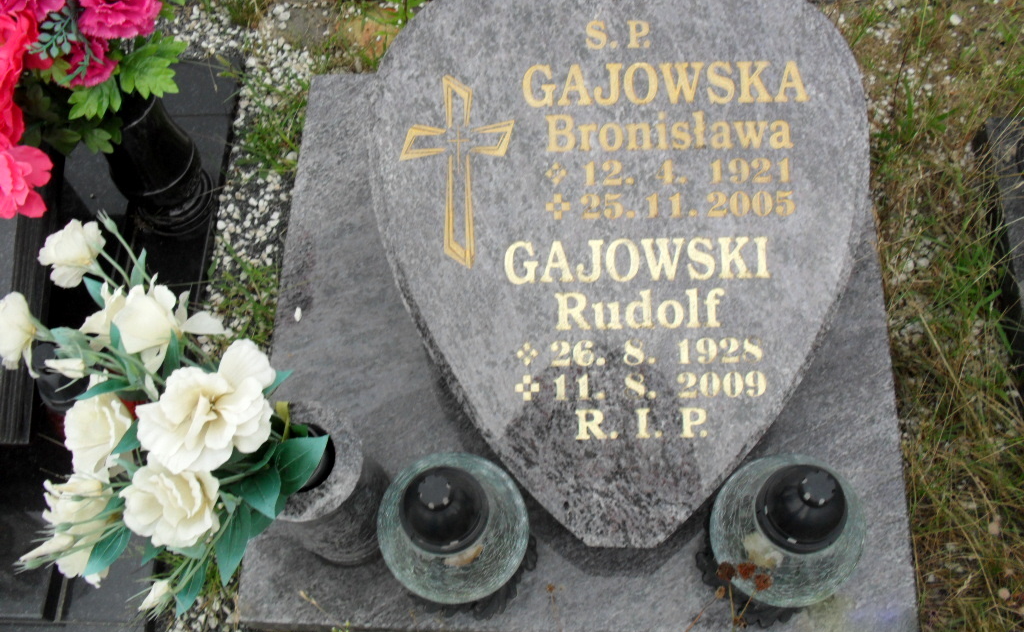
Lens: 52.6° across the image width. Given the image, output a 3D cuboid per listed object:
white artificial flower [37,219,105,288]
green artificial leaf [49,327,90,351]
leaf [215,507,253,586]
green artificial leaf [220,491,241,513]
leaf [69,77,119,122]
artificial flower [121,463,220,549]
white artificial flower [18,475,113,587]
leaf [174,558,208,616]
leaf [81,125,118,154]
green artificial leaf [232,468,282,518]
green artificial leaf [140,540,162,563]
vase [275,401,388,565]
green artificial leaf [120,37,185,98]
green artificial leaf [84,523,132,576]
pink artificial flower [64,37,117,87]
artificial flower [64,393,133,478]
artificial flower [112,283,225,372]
[{"bbox_3d":[-0.394,-0.056,0.923,0.055,0.060,0.060,44,77,-13],"label":"white artificial flower"},{"bbox_3d":[-0.380,0.019,0.890,0.045,0.010,0.022,20,59,13],"label":"green artificial leaf"},{"bbox_3d":[-0.234,0.192,0.868,0.030,0.011,0.075,12,101,-3],"label":"leaf"},{"bbox_3d":[-0.232,0.153,0.852,0.017,0.008,0.018,-17,79,-13],"label":"green artificial leaf"},{"bbox_3d":[-0.429,-0.223,1.065,0.053,0.016,0.043,6,89,-14],"label":"leaf"},{"bbox_3d":[-0.274,0.152,0.832,0.081,0.050,0.075,0,79,-16],"label":"artificial flower"},{"bbox_3d":[-0.364,0.175,0.845,0.063,0.080,0.083,-16,65,-27],"label":"white artificial flower"},{"bbox_3d":[-0.264,0.223,0.852,0.024,0.010,0.062,28,104,-3],"label":"leaf"},{"bbox_3d":[-0.424,-0.181,1.065,0.039,0.014,0.031,-17,92,-14],"label":"leaf"},{"bbox_3d":[-0.216,0.151,0.880,0.038,0.056,0.013,-22,26,-1],"label":"green artificial leaf"},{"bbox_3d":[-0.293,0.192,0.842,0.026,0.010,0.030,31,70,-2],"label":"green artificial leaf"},{"bbox_3d":[-0.183,0.173,1.038,0.111,0.224,0.111,0,67,4],"label":"vase"},{"bbox_3d":[-0.371,-0.257,1.070,0.063,0.022,0.058,27,72,-14],"label":"green artificial leaf"},{"bbox_3d":[-0.334,0.194,0.855,0.025,0.010,0.062,45,99,1],"label":"green artificial leaf"},{"bbox_3d":[-0.429,-0.261,1.055,0.060,0.060,0.042,-20,25,-7],"label":"pink artificial flower"},{"bbox_3d":[-0.348,0.101,0.872,0.062,0.050,0.074,0,81,-18],"label":"artificial flower"},{"bbox_3d":[-0.292,0.008,0.875,0.070,0.065,0.082,5,63,34],"label":"artificial flower"}]

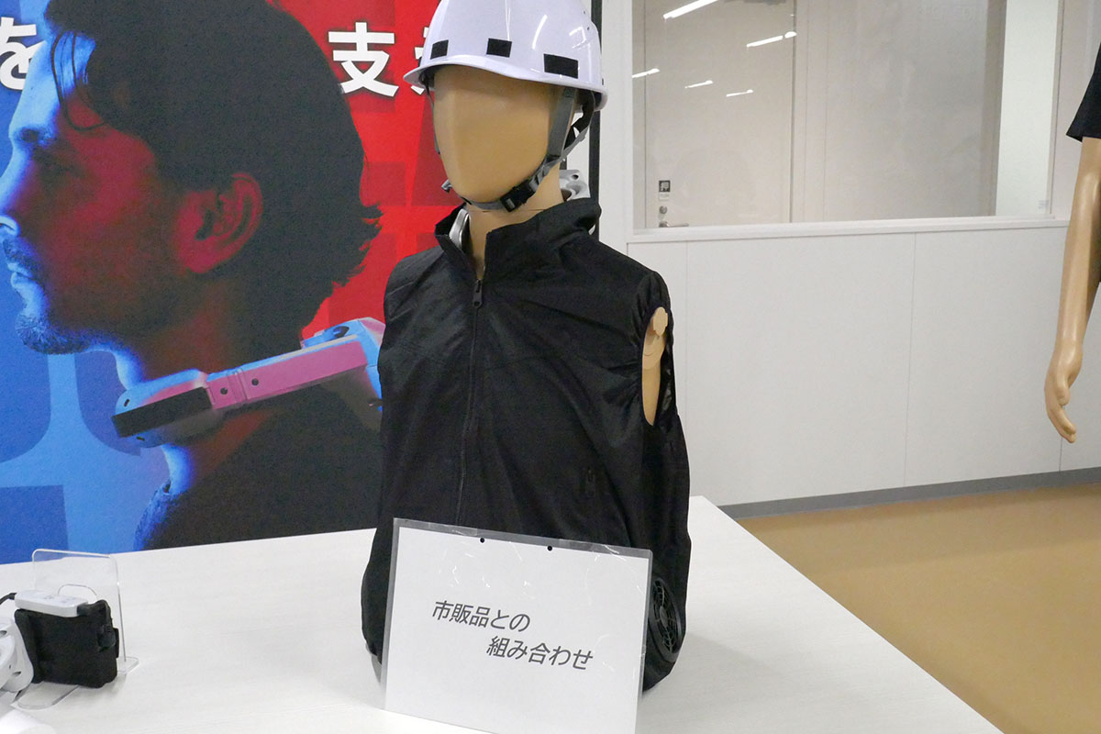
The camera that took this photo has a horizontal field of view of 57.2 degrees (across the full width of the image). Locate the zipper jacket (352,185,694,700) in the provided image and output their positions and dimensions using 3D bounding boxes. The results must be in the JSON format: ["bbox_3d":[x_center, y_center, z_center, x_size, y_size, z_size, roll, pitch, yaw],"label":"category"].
[{"bbox_3d":[-0.042,0.081,1.264,0.430,0.562,0.275,3,11,26],"label":"zipper jacket"}]

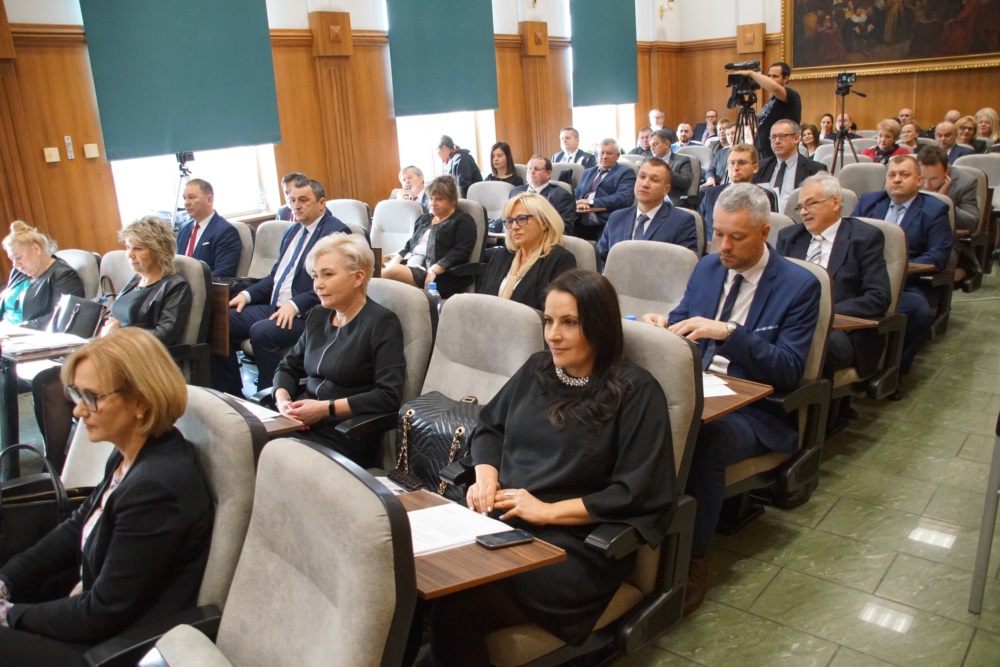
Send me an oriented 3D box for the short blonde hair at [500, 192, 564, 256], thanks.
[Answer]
[{"bbox_3d":[0.137,-0.463,3.192,0.245,0.275,0.250,10,22,39],"label":"short blonde hair"}]

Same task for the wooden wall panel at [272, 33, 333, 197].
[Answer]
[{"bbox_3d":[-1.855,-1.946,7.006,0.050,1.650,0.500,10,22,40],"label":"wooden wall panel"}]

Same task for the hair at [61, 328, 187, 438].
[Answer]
[{"bbox_3d":[-0.797,0.106,1.592,0.200,0.255,0.235,7,20,35],"label":"hair"}]

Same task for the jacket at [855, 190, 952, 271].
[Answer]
[{"bbox_3d":[2.113,-0.434,3.936,0.530,0.630,0.420,10,21,39],"label":"jacket"}]

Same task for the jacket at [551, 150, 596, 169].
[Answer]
[{"bbox_3d":[0.806,-1.721,8.225,0.490,0.620,0.350,4,17,26],"label":"jacket"}]

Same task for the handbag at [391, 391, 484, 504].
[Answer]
[{"bbox_3d":[-0.174,0.322,2.311,0.340,0.280,0.180,10,22,39],"label":"handbag"}]

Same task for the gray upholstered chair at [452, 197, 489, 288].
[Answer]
[{"bbox_3d":[-0.422,-0.419,5.104,0.540,0.920,0.620,10,22,39],"label":"gray upholstered chair"}]

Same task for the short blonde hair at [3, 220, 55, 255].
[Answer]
[{"bbox_3d":[-2.384,-0.471,3.800,0.240,0.210,0.210,-16,20,-34],"label":"short blonde hair"}]

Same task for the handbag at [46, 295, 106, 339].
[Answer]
[{"bbox_3d":[-1.946,-0.074,3.447,0.310,0.230,0.140,0,-4,11],"label":"handbag"}]

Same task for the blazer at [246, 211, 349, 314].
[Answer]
[{"bbox_3d":[-1.093,-0.335,4.176,0.530,0.610,0.500,10,22,39],"label":"blazer"}]

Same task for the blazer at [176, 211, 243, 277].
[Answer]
[{"bbox_3d":[-1.929,-0.466,5.030,0.480,0.620,0.380,7,20,34],"label":"blazer"}]

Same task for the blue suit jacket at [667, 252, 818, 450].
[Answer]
[{"bbox_3d":[0.825,0.065,2.574,0.520,0.680,0.480,10,22,39],"label":"blue suit jacket"}]

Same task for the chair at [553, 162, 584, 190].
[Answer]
[{"bbox_3d":[0.452,-1.054,7.076,0.550,1.000,0.680,3,17,23],"label":"chair"}]

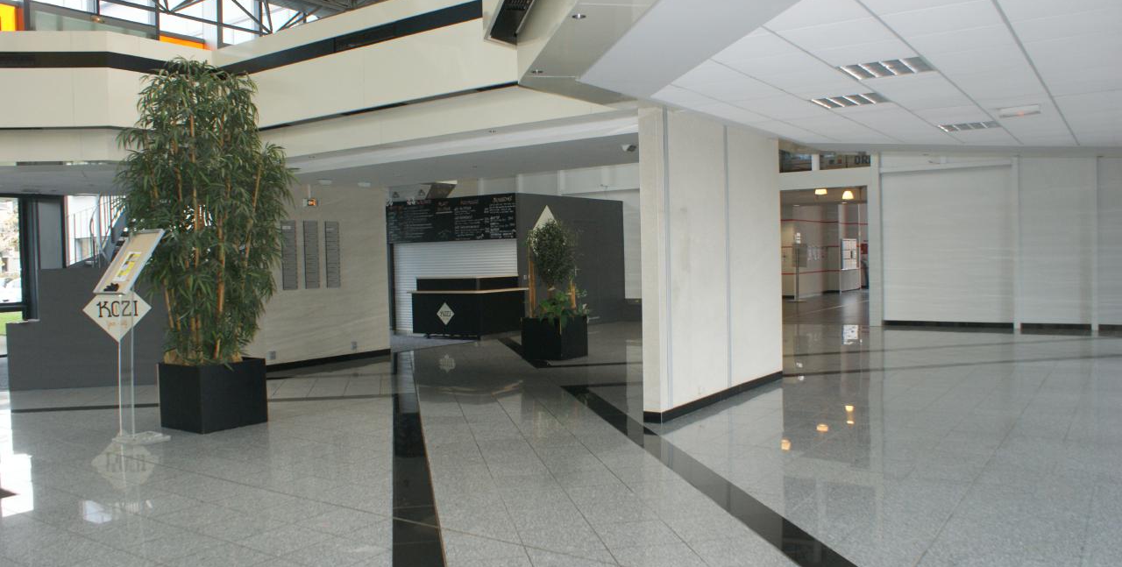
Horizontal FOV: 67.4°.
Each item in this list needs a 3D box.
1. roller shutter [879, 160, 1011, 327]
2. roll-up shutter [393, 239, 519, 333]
[{"bbox_3d":[6.811,-0.676,14.909,2.131,2.692,0.080,0,2,34],"label":"roller shutter"},{"bbox_3d":[-2.125,0.079,16.685,3.200,1.805,0.080,0,2,34],"label":"roll-up shutter"}]

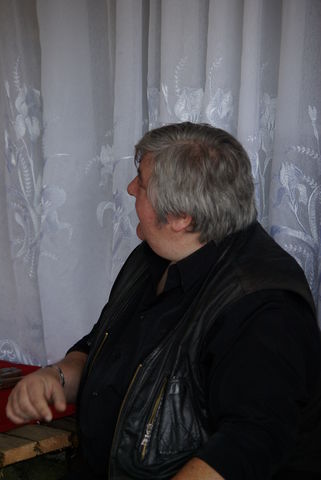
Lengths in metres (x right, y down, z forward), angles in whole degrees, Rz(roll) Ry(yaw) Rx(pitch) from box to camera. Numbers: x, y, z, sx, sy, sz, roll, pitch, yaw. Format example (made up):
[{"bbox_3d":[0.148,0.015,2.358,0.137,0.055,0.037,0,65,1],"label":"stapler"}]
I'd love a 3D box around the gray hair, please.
[{"bbox_3d":[0.069,-0.111,3.450,0.238,0.235,0.200,8,16,22],"label":"gray hair"}]

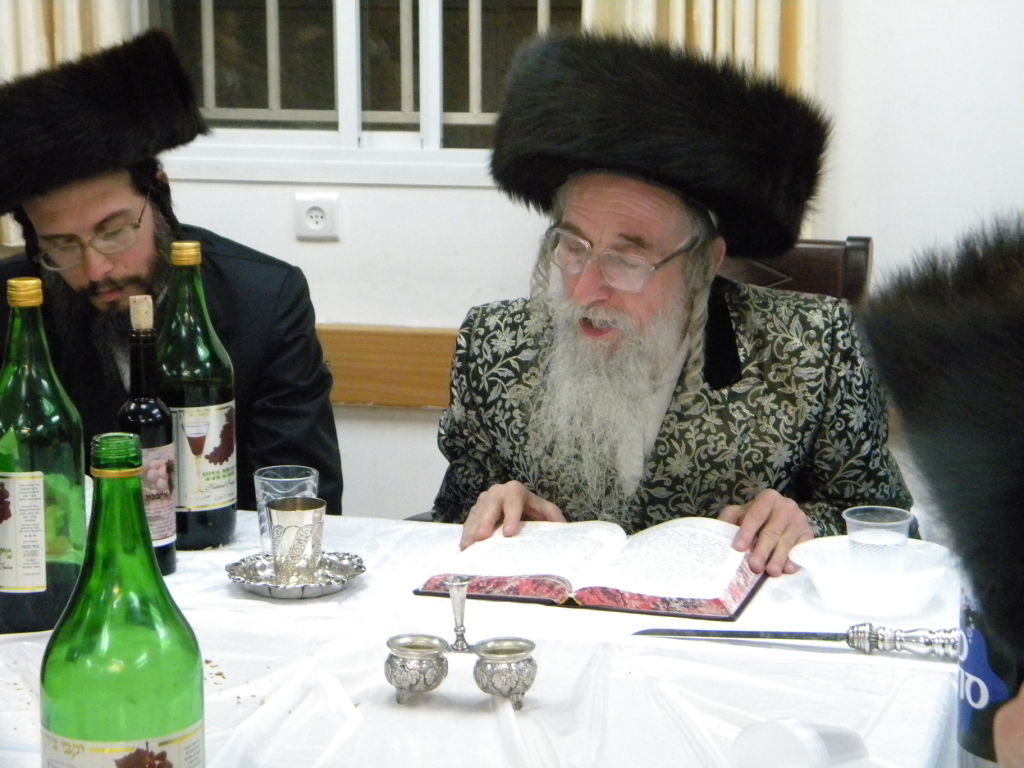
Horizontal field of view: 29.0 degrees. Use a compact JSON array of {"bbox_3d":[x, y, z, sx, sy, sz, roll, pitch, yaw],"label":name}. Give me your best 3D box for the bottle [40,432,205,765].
[{"bbox_3d":[-0.221,0.182,1.126,0.091,0.312,0.091,-2,11,-11],"label":"bottle"}]

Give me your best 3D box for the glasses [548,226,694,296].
[{"bbox_3d":[0.143,-0.166,2.269,0.138,0.048,0.140,18,33,31],"label":"glasses"}]

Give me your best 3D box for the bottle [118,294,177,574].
[{"bbox_3d":[-0.362,0.049,1.955,0.056,0.272,0.056,-2,11,-11],"label":"bottle"}]

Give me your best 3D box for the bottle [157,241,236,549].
[{"bbox_3d":[-0.333,0.010,2.054,0.091,0.312,0.091,-2,11,-9],"label":"bottle"}]

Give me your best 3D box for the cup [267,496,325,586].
[{"bbox_3d":[-0.207,0.153,1.910,0.057,0.076,0.057,-1,11,-6],"label":"cup"}]

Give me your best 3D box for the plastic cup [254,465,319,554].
[{"bbox_3d":[-0.231,0.130,2.041,0.066,0.080,0.066,-1,11,-7],"label":"plastic cup"}]

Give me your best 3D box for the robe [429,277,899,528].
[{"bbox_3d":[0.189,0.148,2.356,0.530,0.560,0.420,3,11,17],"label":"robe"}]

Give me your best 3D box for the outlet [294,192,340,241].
[{"bbox_3d":[-0.354,-0.304,3.600,0.083,0.085,0.014,2,11,12],"label":"outlet"}]

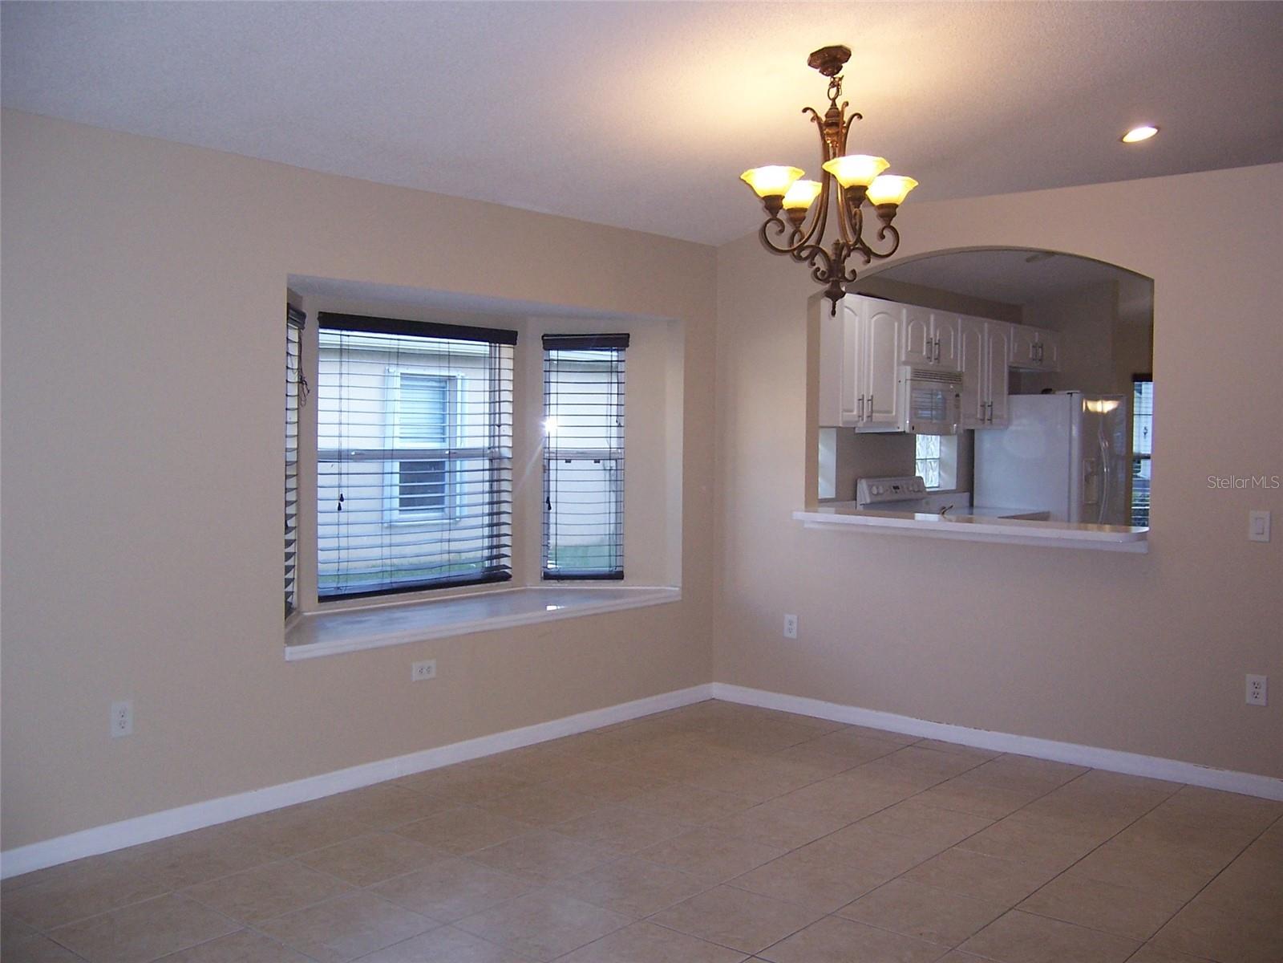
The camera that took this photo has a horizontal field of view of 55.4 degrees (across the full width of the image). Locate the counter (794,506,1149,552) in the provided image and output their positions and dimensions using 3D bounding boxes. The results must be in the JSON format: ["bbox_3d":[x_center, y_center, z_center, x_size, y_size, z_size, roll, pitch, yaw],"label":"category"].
[{"bbox_3d":[1.499,0.216,5.650,1.720,0.095,0.420,2,3,42],"label":"counter"}]

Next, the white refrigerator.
[{"bbox_3d":[3.005,0.242,8.891,0.800,1.725,0.880,2,3,42],"label":"white refrigerator"}]

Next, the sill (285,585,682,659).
[{"bbox_3d":[-0.829,0.617,5.744,0.740,0.060,2.350,2,3,42],"label":"sill"}]

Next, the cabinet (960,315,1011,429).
[{"bbox_3d":[2.222,-0.742,8.463,0.330,0.755,0.740,2,3,42],"label":"cabinet"}]

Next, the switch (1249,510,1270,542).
[{"bbox_3d":[2.409,0.176,4.764,0.072,0.117,0.010,2,3,42],"label":"switch"}]

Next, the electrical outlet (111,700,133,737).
[{"bbox_3d":[-1.767,0.808,4.164,0.010,0.116,0.072,2,3,42],"label":"electrical outlet"}]

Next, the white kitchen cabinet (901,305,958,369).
[{"bbox_3d":[1.735,-0.915,7.909,0.330,0.375,0.735,2,3,42],"label":"white kitchen cabinet"}]

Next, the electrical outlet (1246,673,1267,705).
[{"bbox_3d":[2.406,0.818,4.786,0.072,0.116,0.010,2,3,42],"label":"electrical outlet"}]

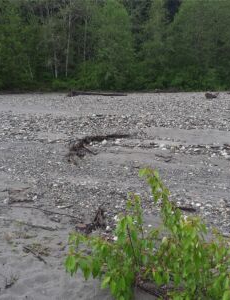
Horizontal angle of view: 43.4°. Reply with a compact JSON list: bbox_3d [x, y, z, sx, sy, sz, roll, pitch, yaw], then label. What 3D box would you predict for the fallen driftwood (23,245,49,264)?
[{"bbox_3d":[-0.723,0.939,2.606,0.364,0.035,0.050,13,19,42],"label":"fallen driftwood"}]

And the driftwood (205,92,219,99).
[{"bbox_3d":[7.855,-4.366,23.213,1.114,0.478,0.600,5,14,18],"label":"driftwood"}]

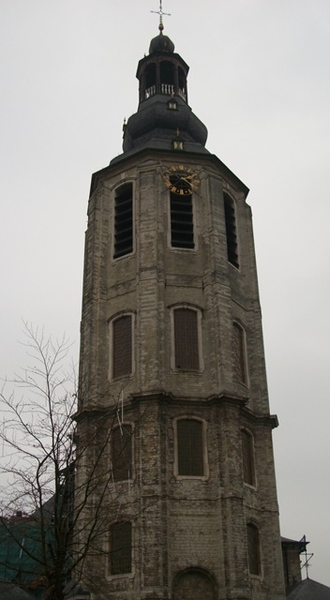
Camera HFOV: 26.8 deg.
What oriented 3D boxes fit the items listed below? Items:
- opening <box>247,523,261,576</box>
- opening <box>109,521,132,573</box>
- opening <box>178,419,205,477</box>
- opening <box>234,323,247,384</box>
[{"bbox_3d":[4.028,11.436,31.948,0.300,2.229,1.196,-19,-33,30],"label":"opening"},{"bbox_3d":[-1.905,11.037,30.929,1.200,2.244,0.300,-19,-32,30],"label":"opening"},{"bbox_3d":[1.207,6.905,32.399,1.245,2.686,0.300,4,-29,-9],"label":"opening"},{"bbox_3d":[3.873,2.786,36.582,0.300,3.383,1.198,-19,-33,30],"label":"opening"}]

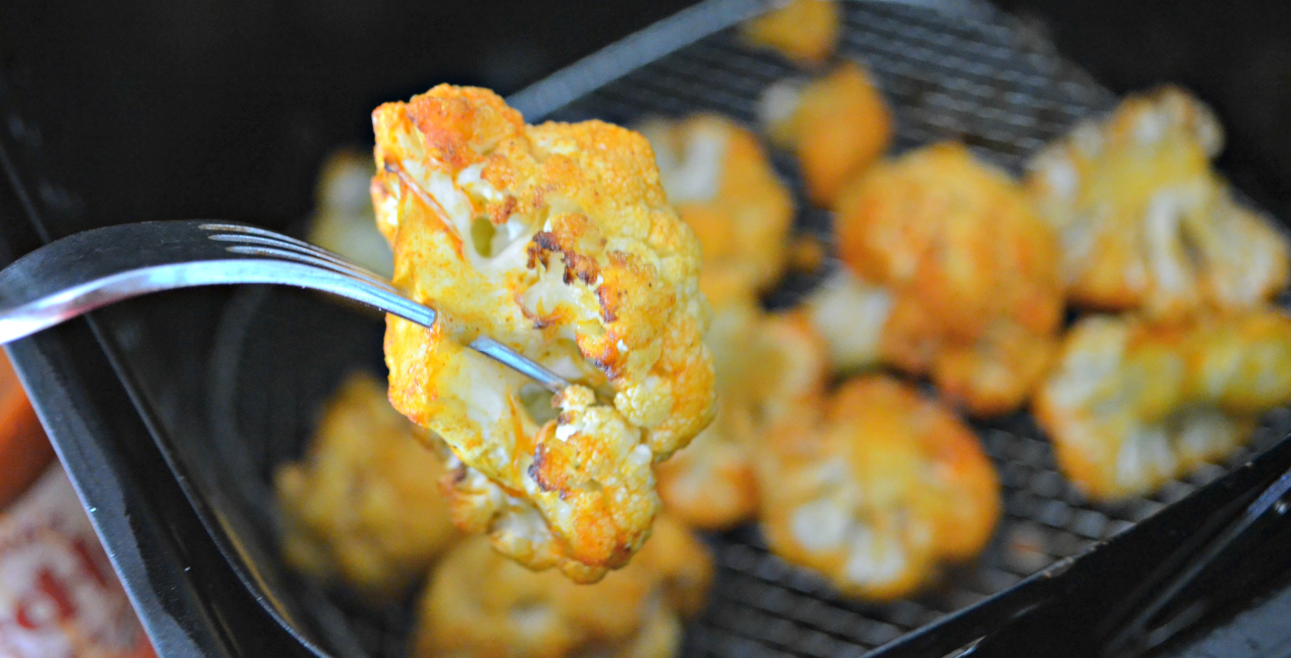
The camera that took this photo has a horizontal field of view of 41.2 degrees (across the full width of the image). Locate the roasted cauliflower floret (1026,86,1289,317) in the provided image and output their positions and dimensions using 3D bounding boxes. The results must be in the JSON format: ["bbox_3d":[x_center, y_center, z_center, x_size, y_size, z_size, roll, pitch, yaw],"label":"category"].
[{"bbox_3d":[0.092,-0.022,0.310,0.045,0.041,0.041,-9,50,0],"label":"roasted cauliflower floret"}]

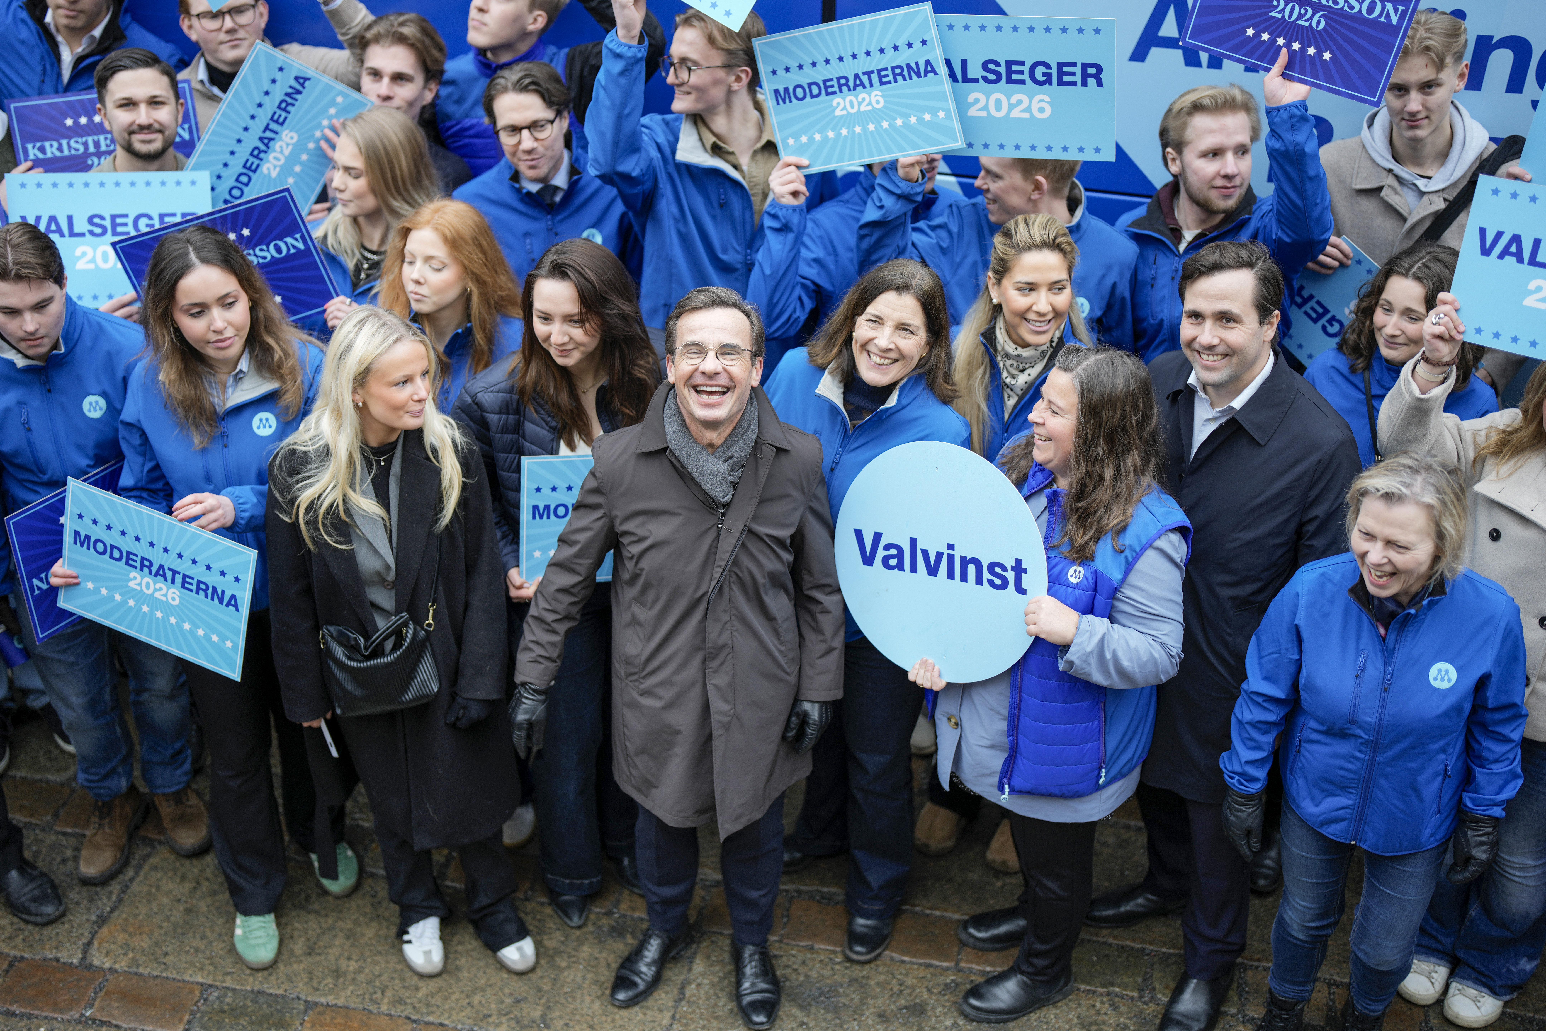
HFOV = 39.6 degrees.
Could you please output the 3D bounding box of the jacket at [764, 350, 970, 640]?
[{"bbox_3d":[0.185,-0.026,4.387,0.480,0.650,0.290,9,36,12],"label":"jacket"}]

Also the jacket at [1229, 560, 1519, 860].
[{"bbox_3d":[1.114,0.358,3.995,0.540,0.620,0.310,11,37,15],"label":"jacket"}]

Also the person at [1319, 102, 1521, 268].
[{"bbox_3d":[1.381,-0.274,5.143,0.560,1.870,0.380,2,35,2],"label":"person"}]

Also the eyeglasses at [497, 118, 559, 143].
[{"bbox_3d":[-0.508,-0.844,4.585,0.140,0.045,0.135,1,32,15],"label":"eyeglasses"}]

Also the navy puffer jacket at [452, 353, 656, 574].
[{"bbox_3d":[-0.469,-0.100,4.634,0.530,0.630,0.340,-2,32,-4],"label":"navy puffer jacket"}]

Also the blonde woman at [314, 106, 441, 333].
[{"bbox_3d":[-0.907,-0.149,5.094,0.480,1.710,0.360,20,40,26],"label":"blonde woman"}]

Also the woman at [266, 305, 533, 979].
[{"bbox_3d":[-0.763,0.308,4.608,0.550,1.700,0.400,-6,33,-10],"label":"woman"}]

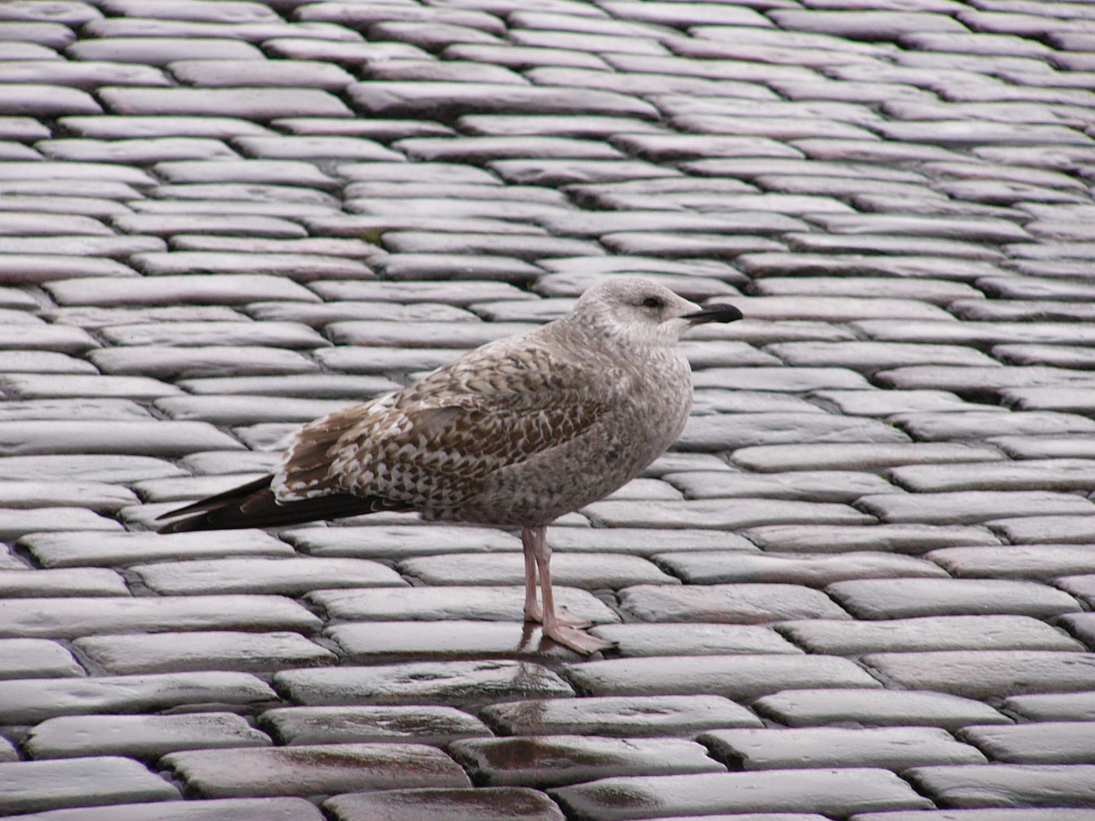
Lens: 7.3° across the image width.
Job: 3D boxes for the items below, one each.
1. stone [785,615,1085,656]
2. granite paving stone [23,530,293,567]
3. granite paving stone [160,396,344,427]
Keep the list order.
[{"bbox_3d":[0.335,0.245,7.546,0.245,0.100,0.121,0,12,-13],"label":"stone"},{"bbox_3d":[-0.355,0.172,7.761,0.225,0.100,0.124,0,12,-13],"label":"granite paving stone"},{"bbox_3d":[-0.274,0.048,8.370,0.203,0.100,0.118,0,12,-13],"label":"granite paving stone"}]

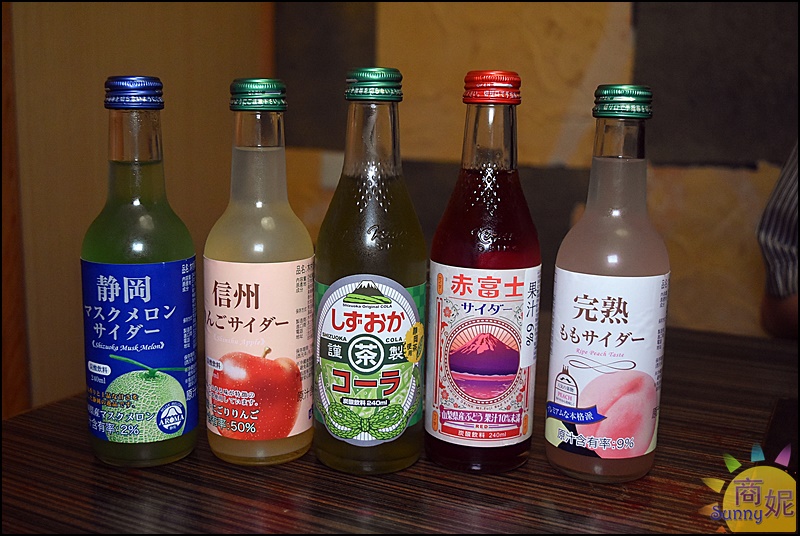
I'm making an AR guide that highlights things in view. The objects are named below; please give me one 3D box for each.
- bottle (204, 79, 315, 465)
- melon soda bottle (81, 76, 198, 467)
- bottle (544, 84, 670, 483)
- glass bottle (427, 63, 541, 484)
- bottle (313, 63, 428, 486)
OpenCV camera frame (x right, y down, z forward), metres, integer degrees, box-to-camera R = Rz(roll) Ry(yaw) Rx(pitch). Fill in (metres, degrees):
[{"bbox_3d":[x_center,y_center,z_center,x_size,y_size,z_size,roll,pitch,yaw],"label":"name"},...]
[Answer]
[{"bbox_3d":[-0.072,0.002,0.483,0.057,0.195,0.057,1,11,0],"label":"bottle"},{"bbox_3d":[-0.133,0.001,0.478,0.057,0.195,0.057,0,11,-6],"label":"melon soda bottle"},{"bbox_3d":[0.106,0.008,0.470,0.057,0.195,0.057,5,12,17],"label":"bottle"},{"bbox_3d":[0.043,0.002,0.479,0.057,0.201,0.057,2,11,3],"label":"glass bottle"},{"bbox_3d":[-0.015,0.001,0.475,0.057,0.201,0.057,2,11,2],"label":"bottle"}]

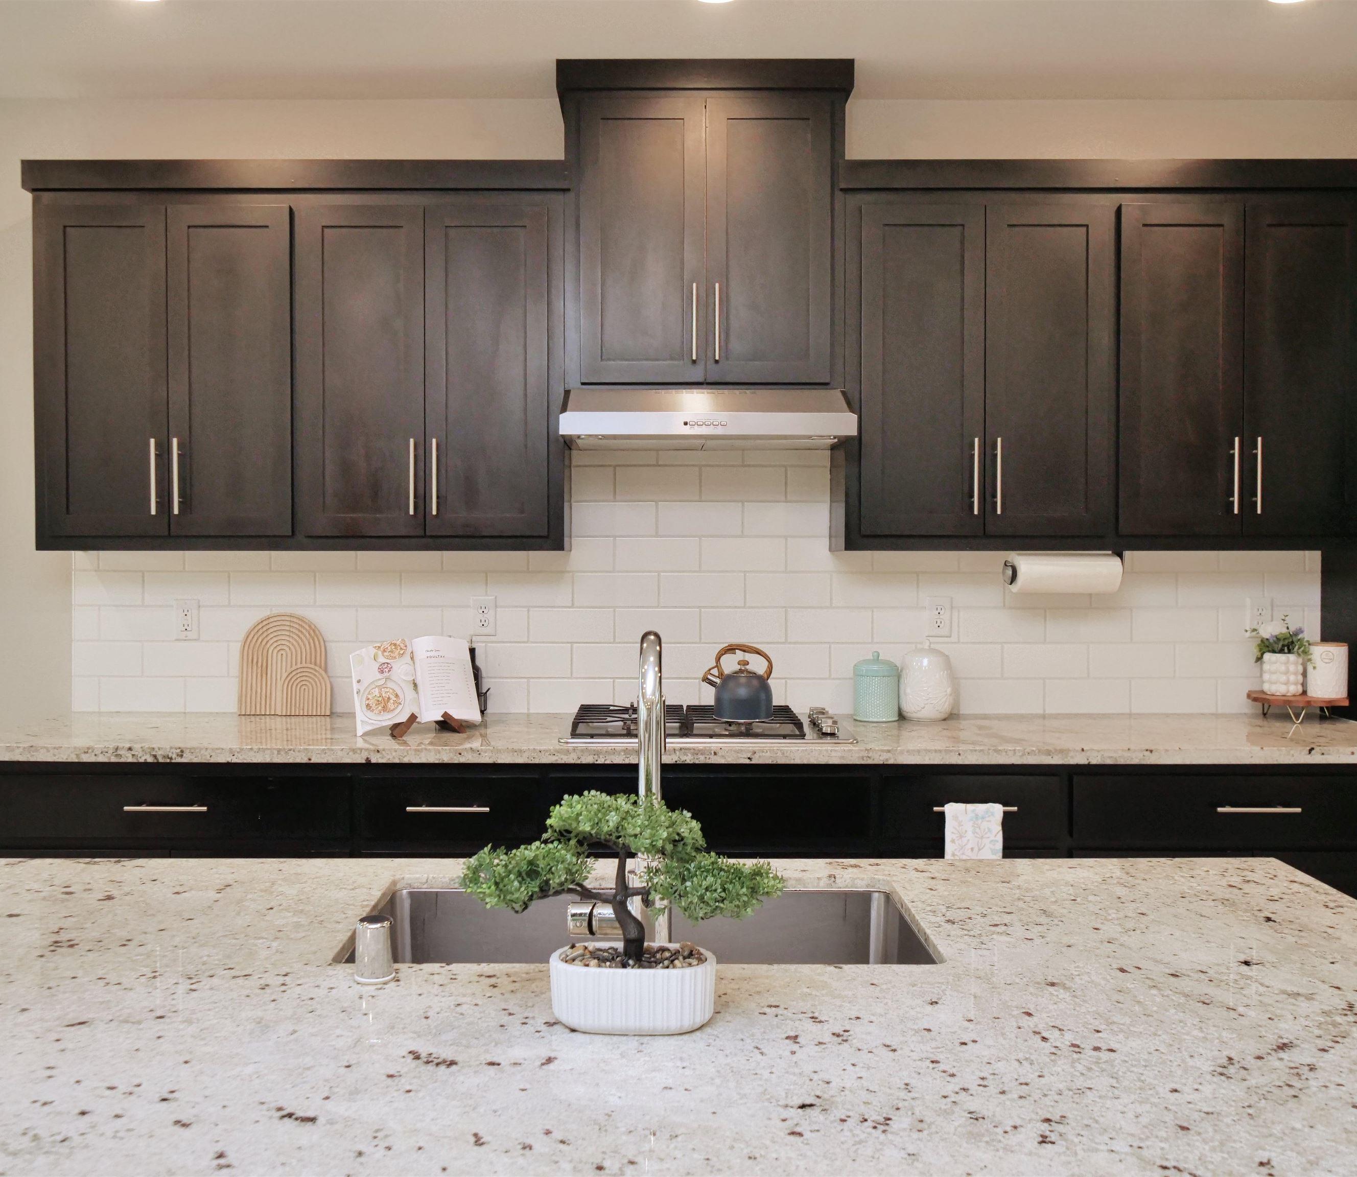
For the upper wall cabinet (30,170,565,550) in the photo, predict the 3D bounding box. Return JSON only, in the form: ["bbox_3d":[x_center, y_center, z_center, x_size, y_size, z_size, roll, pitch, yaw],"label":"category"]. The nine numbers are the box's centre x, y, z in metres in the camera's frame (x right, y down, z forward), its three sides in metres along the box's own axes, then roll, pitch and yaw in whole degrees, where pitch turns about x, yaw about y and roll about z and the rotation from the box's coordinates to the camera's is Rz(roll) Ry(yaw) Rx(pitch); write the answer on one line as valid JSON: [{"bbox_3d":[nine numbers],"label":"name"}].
[{"bbox_3d":[-1.013,-0.594,3.558,1.420,0.979,0.325,0,2,0],"label":"upper wall cabinet"}]

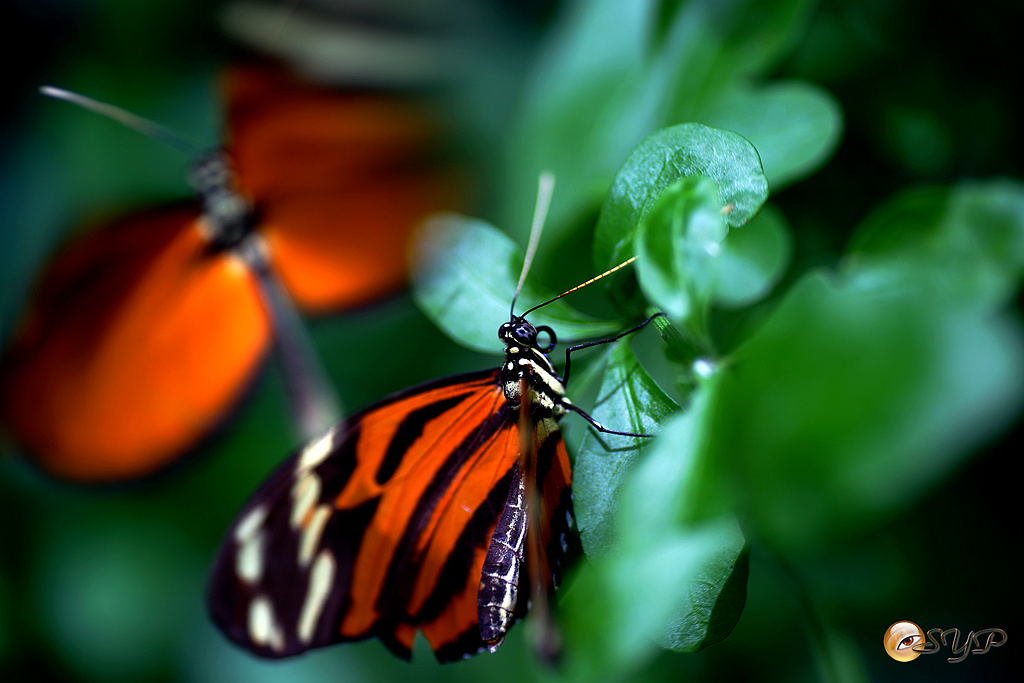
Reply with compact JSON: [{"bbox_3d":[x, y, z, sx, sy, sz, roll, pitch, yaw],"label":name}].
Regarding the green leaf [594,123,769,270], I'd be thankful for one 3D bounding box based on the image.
[{"bbox_3d":[0.017,-0.015,0.264,0.017,0.015,0.009,5,12,-5],"label":"green leaf"}]

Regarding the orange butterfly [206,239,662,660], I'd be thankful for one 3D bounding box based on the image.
[{"bbox_3d":[-0.003,0.011,0.258,0.045,0.044,0.030,4,-2,40],"label":"orange butterfly"}]

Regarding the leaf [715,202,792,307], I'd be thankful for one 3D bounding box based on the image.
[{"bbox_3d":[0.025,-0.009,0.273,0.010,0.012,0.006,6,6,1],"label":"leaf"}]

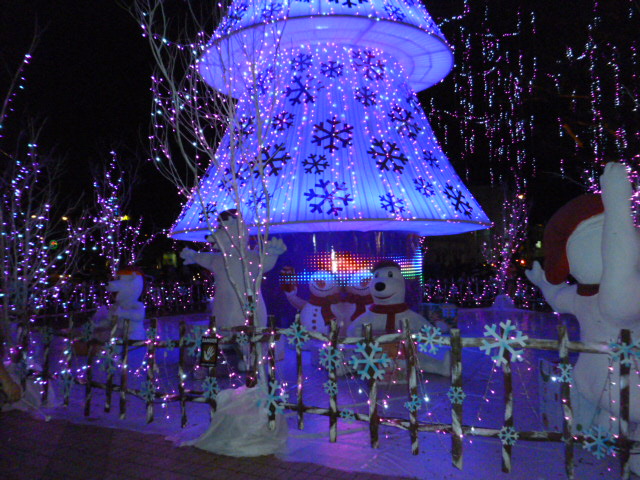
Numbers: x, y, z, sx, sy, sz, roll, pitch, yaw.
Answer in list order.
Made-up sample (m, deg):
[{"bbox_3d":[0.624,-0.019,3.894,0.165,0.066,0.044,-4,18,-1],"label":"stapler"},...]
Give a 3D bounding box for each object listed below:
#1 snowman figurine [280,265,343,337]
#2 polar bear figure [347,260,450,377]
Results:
[{"bbox_3d":[-0.118,1.145,8.700,1.050,1.170,0.650,-3,-1,0],"label":"snowman figurine"},{"bbox_3d":[0.957,0.959,6.650,1.350,1.380,1.100,-3,-1,18],"label":"polar bear figure"}]

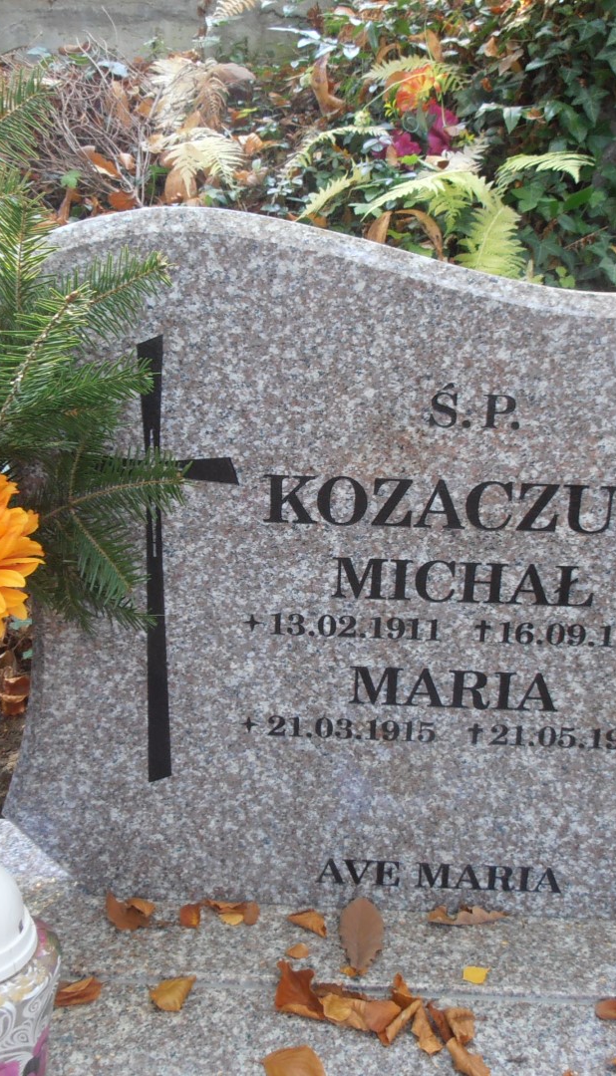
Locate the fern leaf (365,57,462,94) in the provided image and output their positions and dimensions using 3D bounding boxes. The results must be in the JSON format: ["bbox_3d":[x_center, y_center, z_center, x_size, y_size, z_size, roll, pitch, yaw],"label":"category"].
[{"bbox_3d":[0.188,-0.827,1.780,0.165,0.060,0.090,2,18,2],"label":"fern leaf"}]

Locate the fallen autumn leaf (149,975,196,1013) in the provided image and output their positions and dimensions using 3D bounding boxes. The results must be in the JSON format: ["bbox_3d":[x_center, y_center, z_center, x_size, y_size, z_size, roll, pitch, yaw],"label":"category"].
[{"bbox_3d":[-0.118,0.395,0.860,0.040,0.014,0.042,2,18,2],"label":"fallen autumn leaf"}]

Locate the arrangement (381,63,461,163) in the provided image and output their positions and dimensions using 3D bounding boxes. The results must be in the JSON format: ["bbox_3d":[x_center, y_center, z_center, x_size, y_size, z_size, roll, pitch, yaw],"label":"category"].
[{"bbox_3d":[0.199,-0.753,1.760,0.135,0.165,0.120,2,18,2],"label":"arrangement"}]

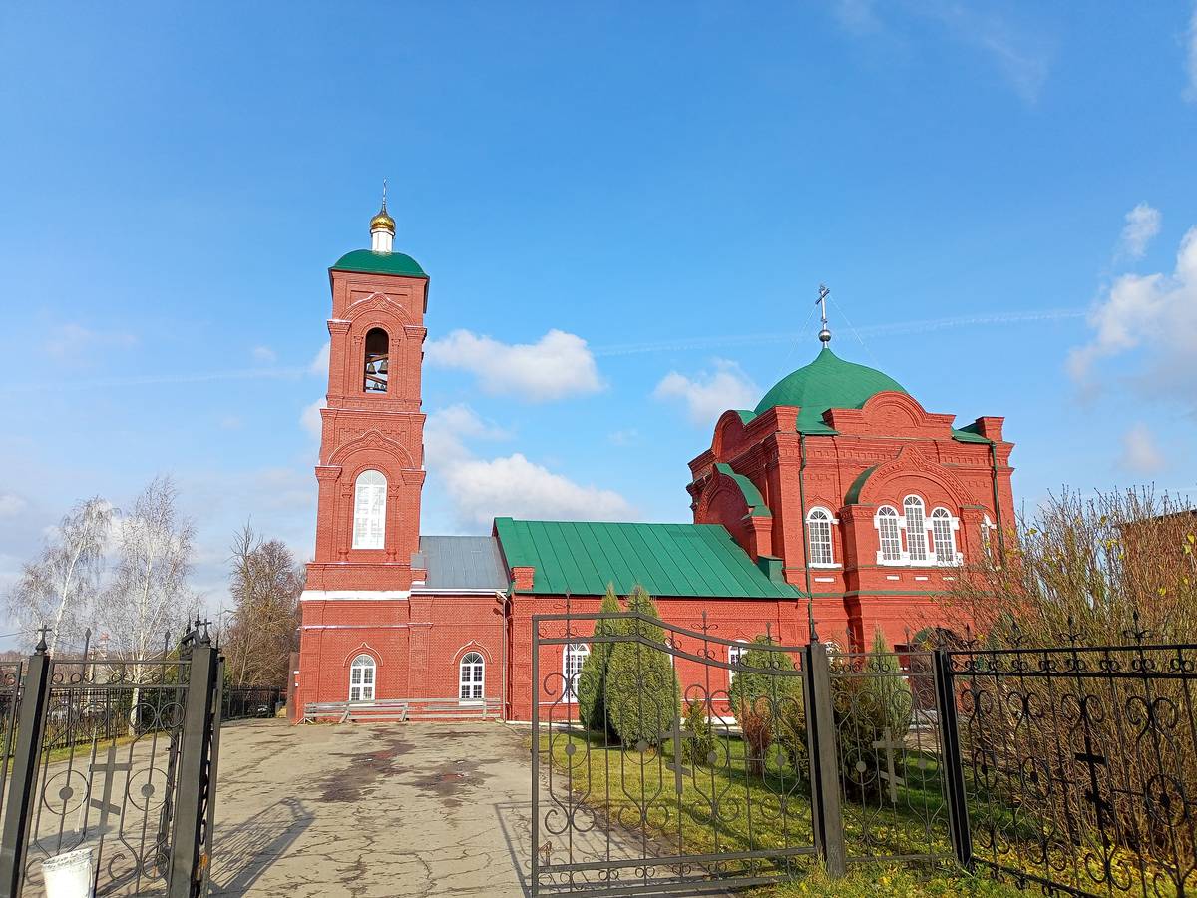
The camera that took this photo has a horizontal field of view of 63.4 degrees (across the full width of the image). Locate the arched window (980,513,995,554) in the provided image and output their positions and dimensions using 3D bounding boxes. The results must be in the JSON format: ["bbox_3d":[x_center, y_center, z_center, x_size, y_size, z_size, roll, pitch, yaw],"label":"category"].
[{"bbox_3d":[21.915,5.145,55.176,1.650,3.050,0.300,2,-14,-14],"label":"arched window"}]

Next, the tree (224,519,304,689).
[{"bbox_3d":[-22.583,11.512,66.517,5.800,12.900,5.800,-1,-14,0],"label":"tree"}]

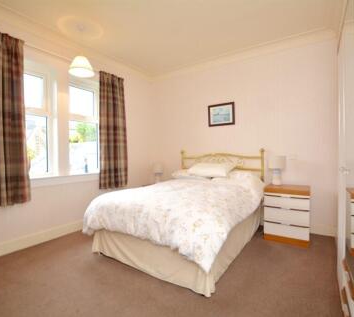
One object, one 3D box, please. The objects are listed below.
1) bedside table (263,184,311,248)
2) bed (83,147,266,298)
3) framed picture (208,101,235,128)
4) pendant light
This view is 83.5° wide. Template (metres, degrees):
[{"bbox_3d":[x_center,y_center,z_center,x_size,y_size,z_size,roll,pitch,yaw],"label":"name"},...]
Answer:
[{"bbox_3d":[1.462,0.711,2.615,0.488,0.666,0.488,1,2,35],"label":"bedside table"},{"bbox_3d":[0.163,0.461,2.680,1.554,1.177,1.992,1,2,35],"label":"bed"},{"bbox_3d":[0.768,-0.756,3.450,0.479,0.377,0.025,1,2,35],"label":"framed picture"},{"bbox_3d":[-1.202,-1.163,2.505,0.293,0.184,0.293,0,1,0],"label":"pendant light"}]

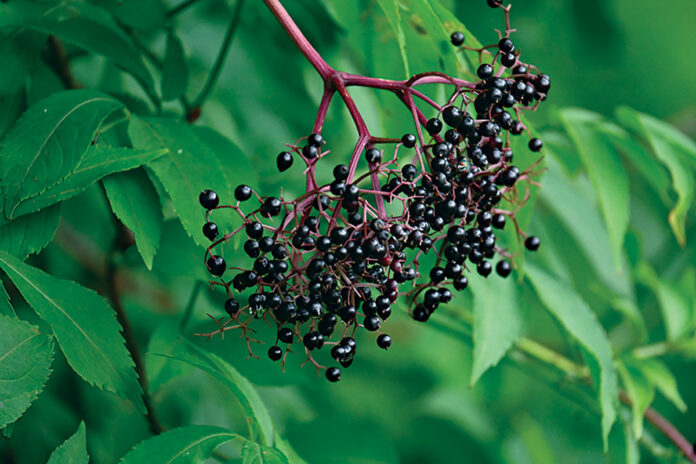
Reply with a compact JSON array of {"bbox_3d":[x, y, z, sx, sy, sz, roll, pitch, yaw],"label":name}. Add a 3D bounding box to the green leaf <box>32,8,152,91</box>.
[{"bbox_3d":[-0.103,-0.074,2.930,0.052,0.035,0.030,0,8,0],"label":"green leaf"}]

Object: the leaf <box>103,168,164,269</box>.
[{"bbox_3d":[-0.083,-0.007,2.800,0.024,0.043,0.018,0,8,0],"label":"leaf"}]

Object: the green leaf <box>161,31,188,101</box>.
[{"bbox_3d":[-0.071,-0.068,2.950,0.011,0.029,0.014,0,8,0],"label":"green leaf"}]

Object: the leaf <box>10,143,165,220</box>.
[{"bbox_3d":[-0.099,-0.019,2.750,0.060,0.030,0.028,0,8,0],"label":"leaf"}]

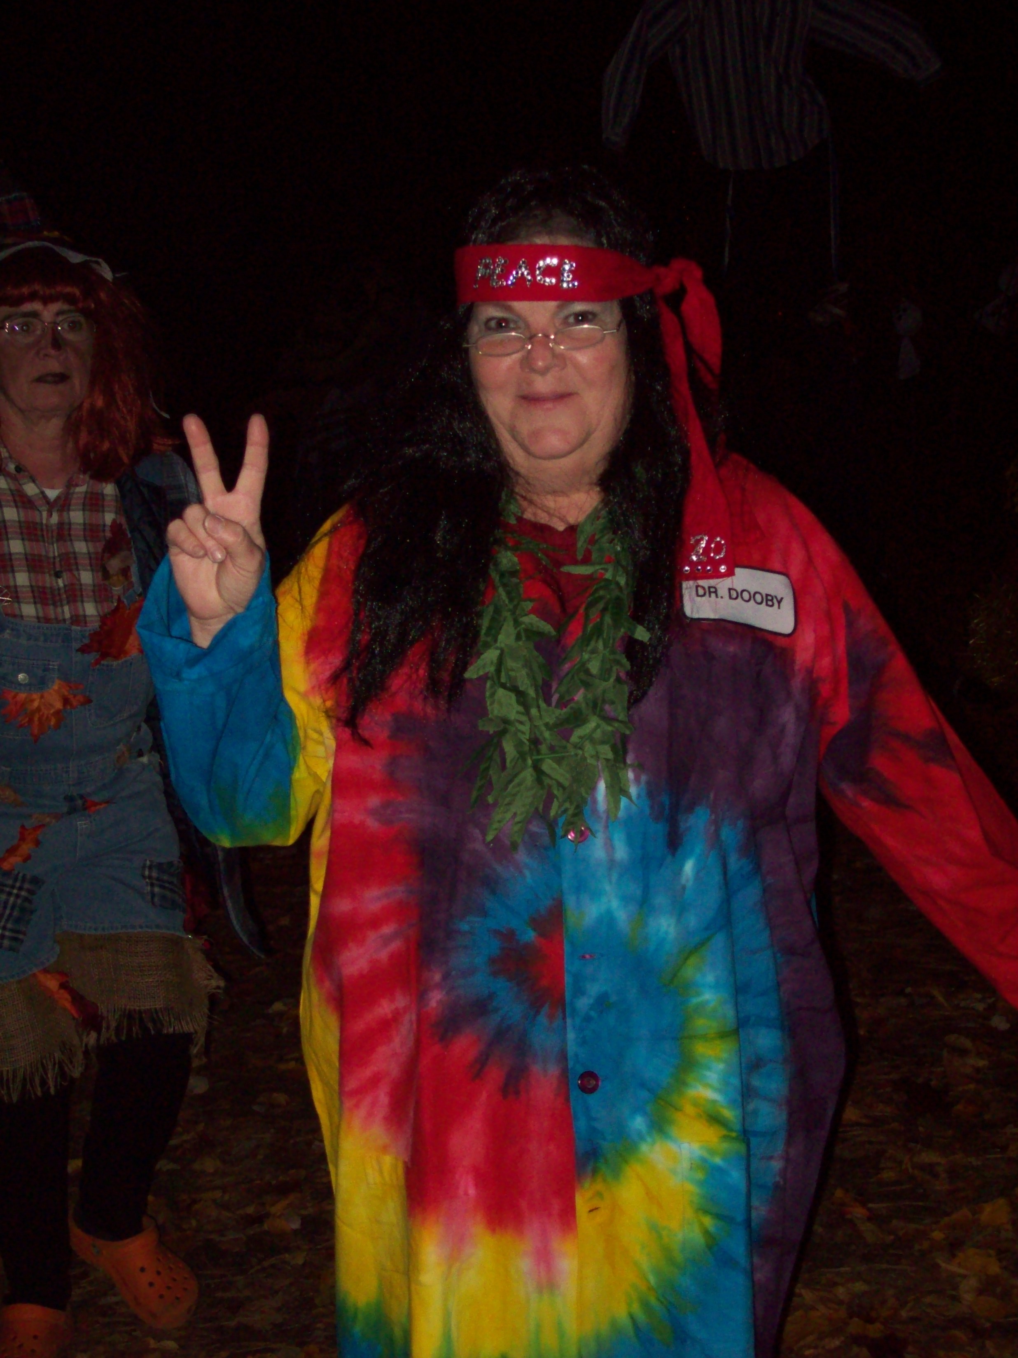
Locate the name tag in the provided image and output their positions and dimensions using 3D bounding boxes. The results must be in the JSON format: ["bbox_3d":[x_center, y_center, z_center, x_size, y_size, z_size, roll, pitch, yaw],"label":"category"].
[{"bbox_3d":[0.192,-0.067,1.830,0.102,0.054,0.008,5,-20,-20],"label":"name tag"}]

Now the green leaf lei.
[{"bbox_3d":[0.041,-0.009,1.870,0.165,0.310,0.180,0,9,0],"label":"green leaf lei"}]

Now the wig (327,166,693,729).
[{"bbox_3d":[0.002,-0.199,1.920,0.320,0.480,0.270,1,9,7],"label":"wig"}]

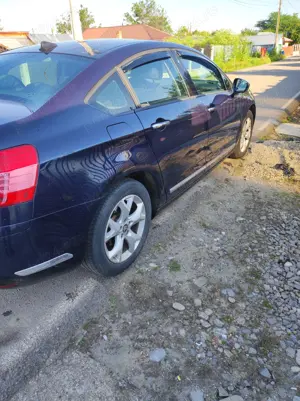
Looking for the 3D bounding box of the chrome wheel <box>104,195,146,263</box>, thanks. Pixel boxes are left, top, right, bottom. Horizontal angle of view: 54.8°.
[{"bbox_3d":[-0.179,0.181,1.941,0.090,0.460,0.460,15,31,29],"label":"chrome wheel"}]

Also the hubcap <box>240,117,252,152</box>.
[{"bbox_3d":[1.323,-0.917,4.053,0.120,0.460,0.460,15,31,29],"label":"hubcap"}]

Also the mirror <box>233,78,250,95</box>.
[{"bbox_3d":[0.982,-1.225,3.103,0.190,0.155,0.120,15,31,29],"label":"mirror"}]

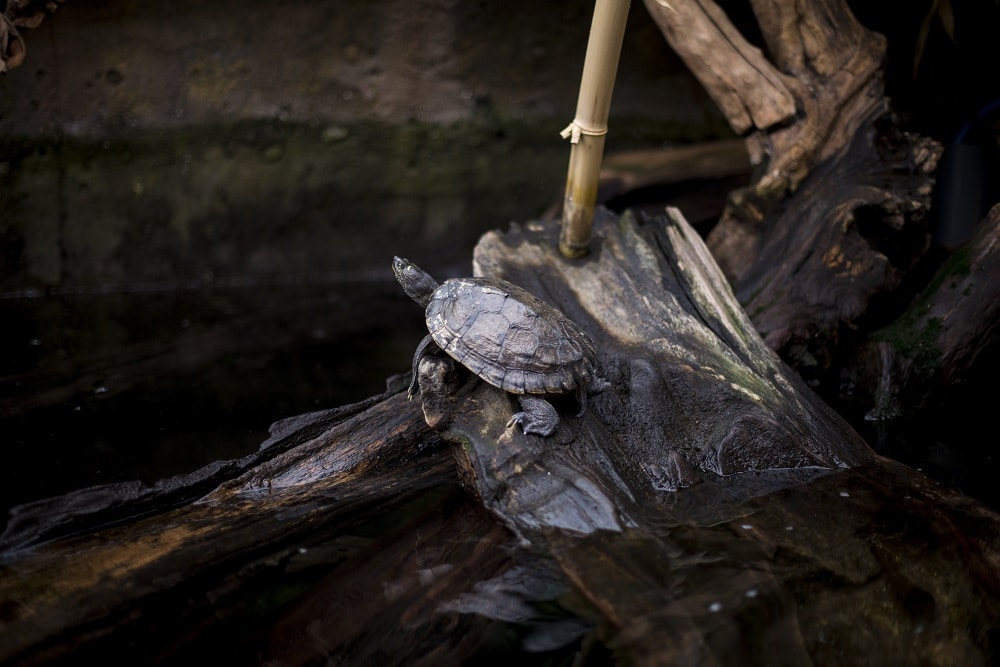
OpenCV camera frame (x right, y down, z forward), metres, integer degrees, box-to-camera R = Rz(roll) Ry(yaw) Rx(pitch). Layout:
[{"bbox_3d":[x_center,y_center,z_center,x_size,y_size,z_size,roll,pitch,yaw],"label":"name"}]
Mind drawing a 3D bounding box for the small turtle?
[{"bbox_3d":[-0.012,-0.004,1.367,0.242,0.100,0.152,33,41,20],"label":"small turtle"}]

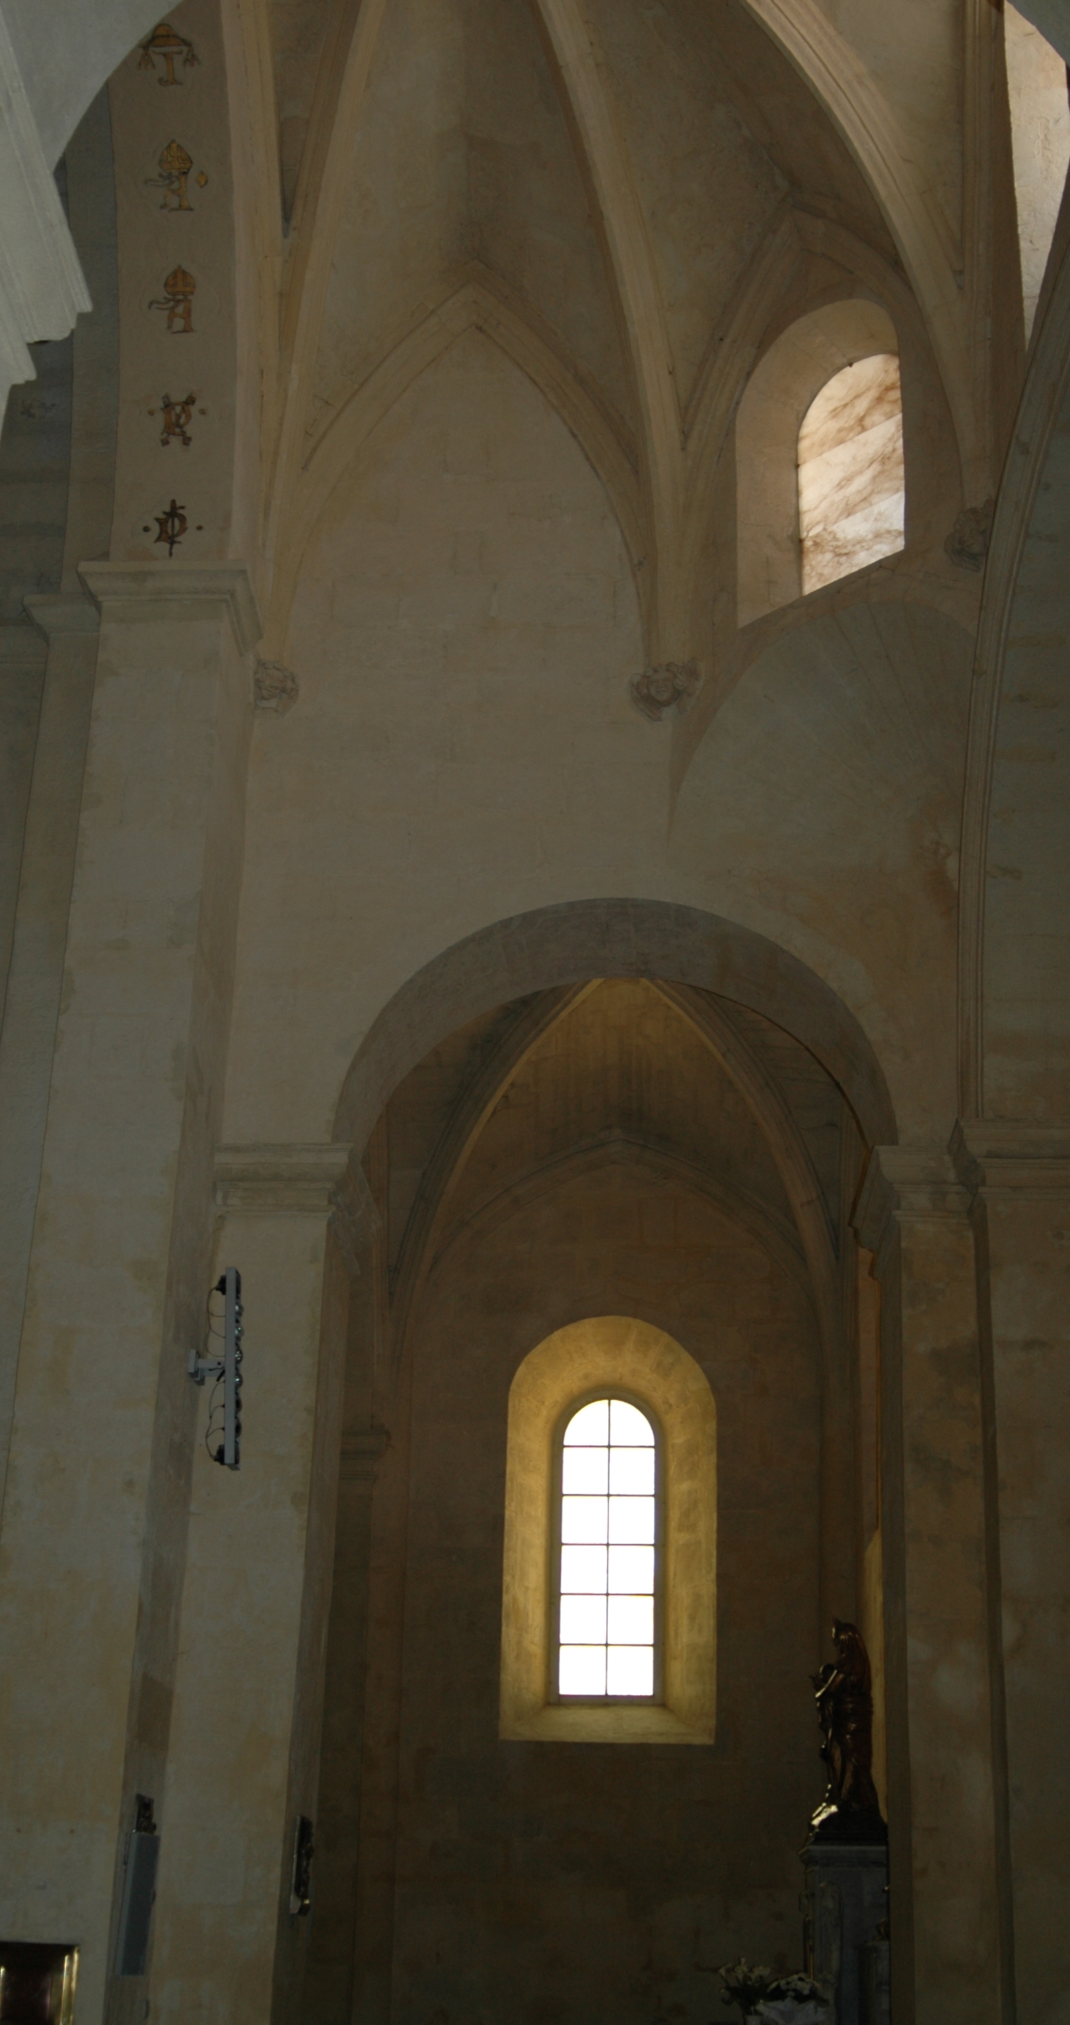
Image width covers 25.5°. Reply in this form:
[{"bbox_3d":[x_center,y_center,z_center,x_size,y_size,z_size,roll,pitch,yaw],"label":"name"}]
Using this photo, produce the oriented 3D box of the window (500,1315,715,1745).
[{"bbox_3d":[0.645,4.315,19.765,1.720,3.481,0.600,1,-21,3],"label":"window"}]

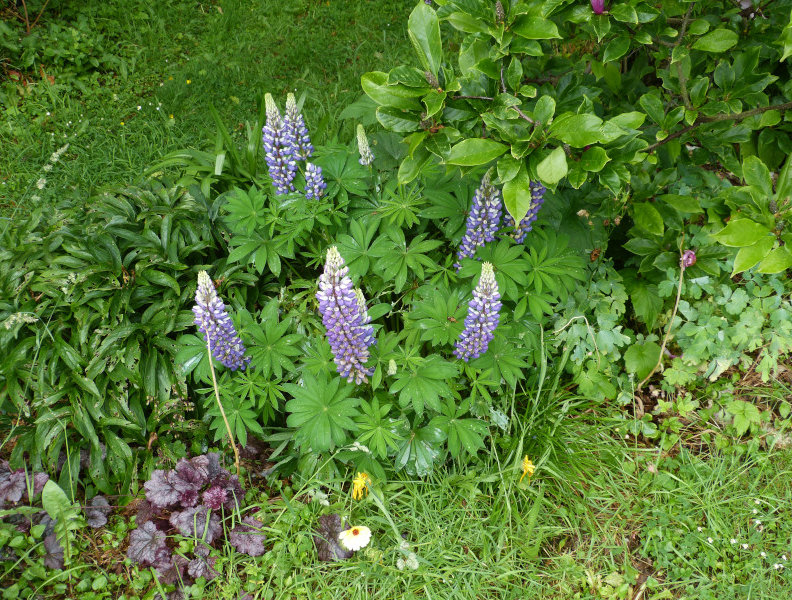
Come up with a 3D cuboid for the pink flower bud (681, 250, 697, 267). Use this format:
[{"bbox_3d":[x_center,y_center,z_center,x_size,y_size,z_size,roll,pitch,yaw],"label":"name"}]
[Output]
[{"bbox_3d":[0.673,-0.093,2.020,0.036,0.038,0.036,0,36,0],"label":"pink flower bud"}]

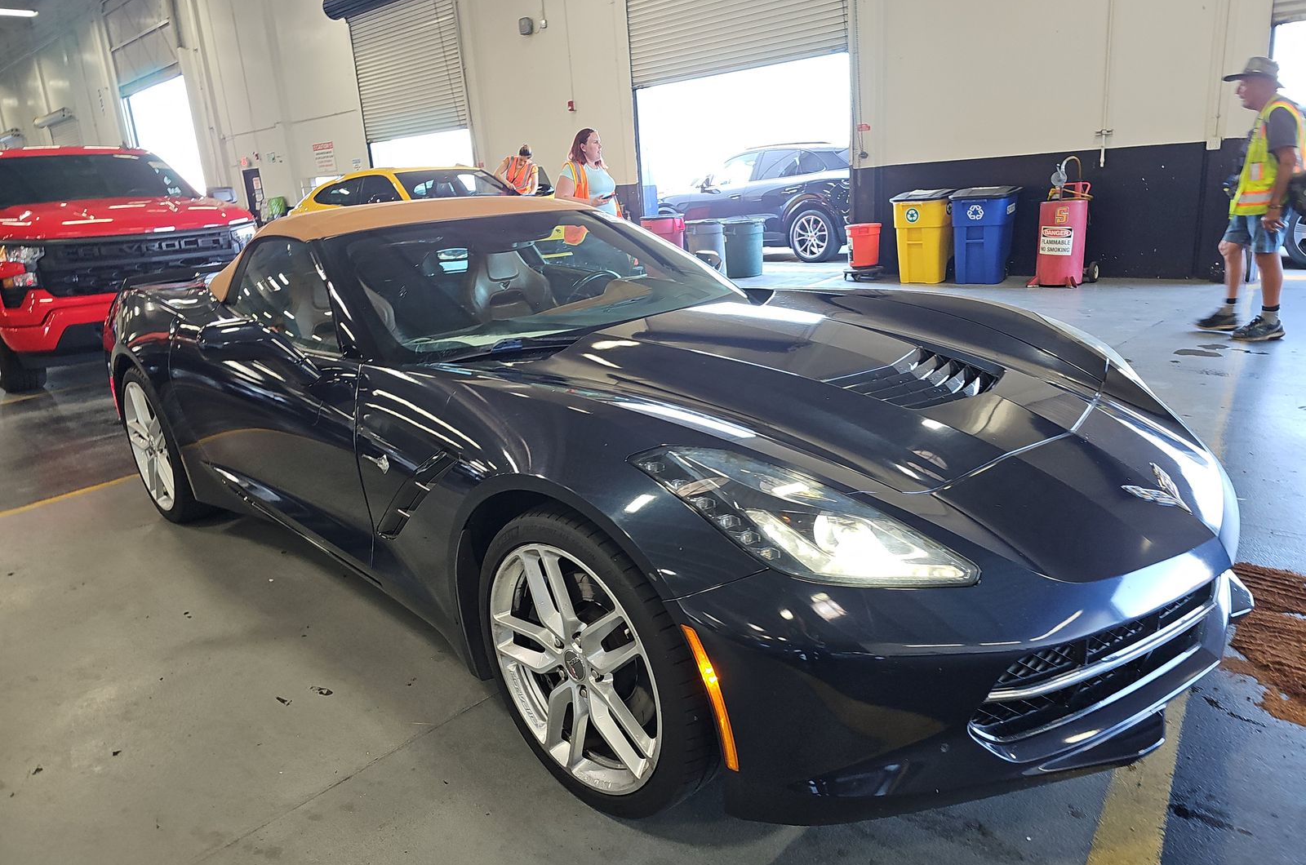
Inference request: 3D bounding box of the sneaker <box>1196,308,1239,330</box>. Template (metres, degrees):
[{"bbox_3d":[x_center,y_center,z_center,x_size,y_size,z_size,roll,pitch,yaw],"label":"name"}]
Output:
[{"bbox_3d":[3.745,-0.755,5.744,0.280,0.125,0.105,8,20,38],"label":"sneaker"}]

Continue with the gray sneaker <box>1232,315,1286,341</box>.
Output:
[{"bbox_3d":[3.828,-0.661,5.483,0.290,0.130,0.105,2,17,21],"label":"gray sneaker"}]

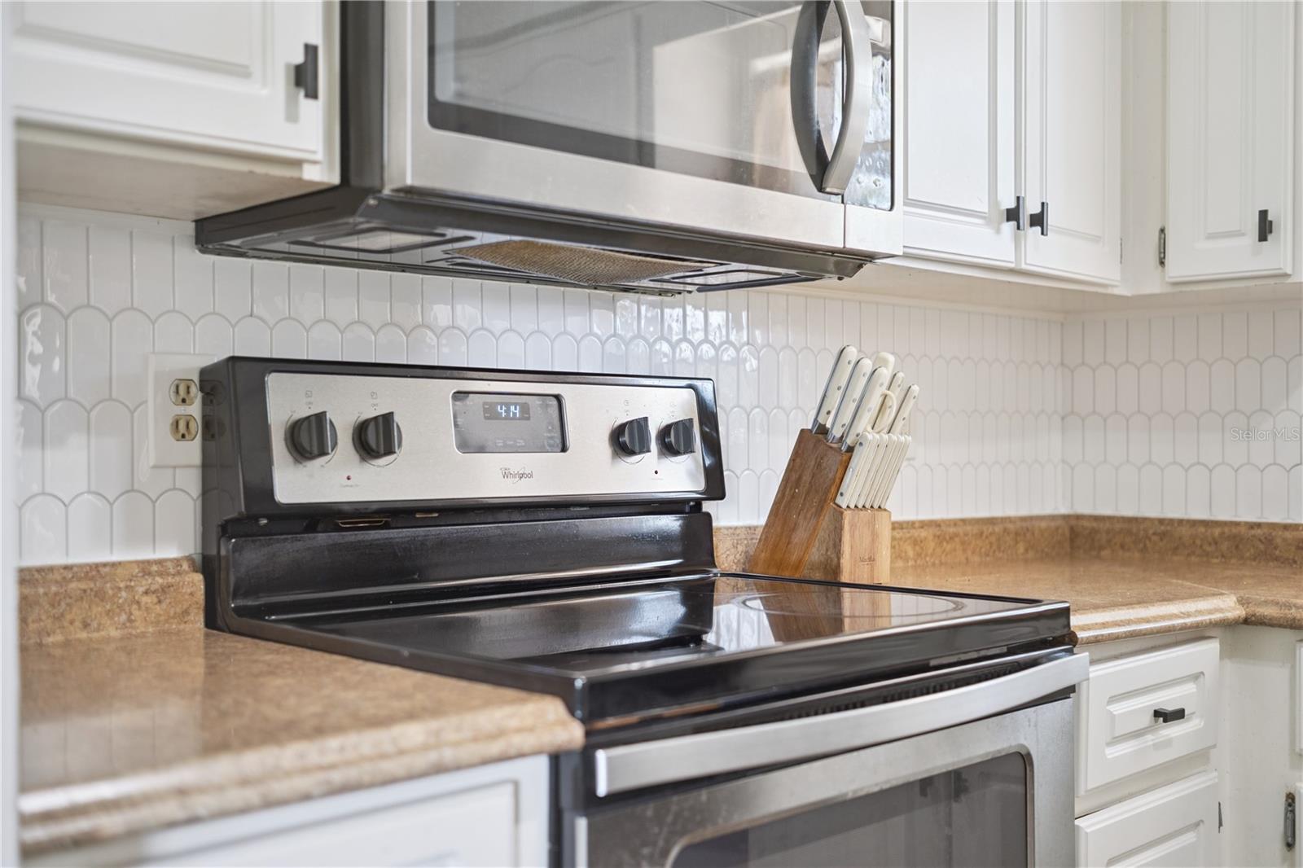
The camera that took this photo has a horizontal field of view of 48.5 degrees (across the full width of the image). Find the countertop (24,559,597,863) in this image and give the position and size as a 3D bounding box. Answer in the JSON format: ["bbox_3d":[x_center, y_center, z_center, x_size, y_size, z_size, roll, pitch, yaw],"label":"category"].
[{"bbox_3d":[-0.449,0.191,1.212,0.455,0.116,0.662,0,-1,-44],"label":"countertop"}]

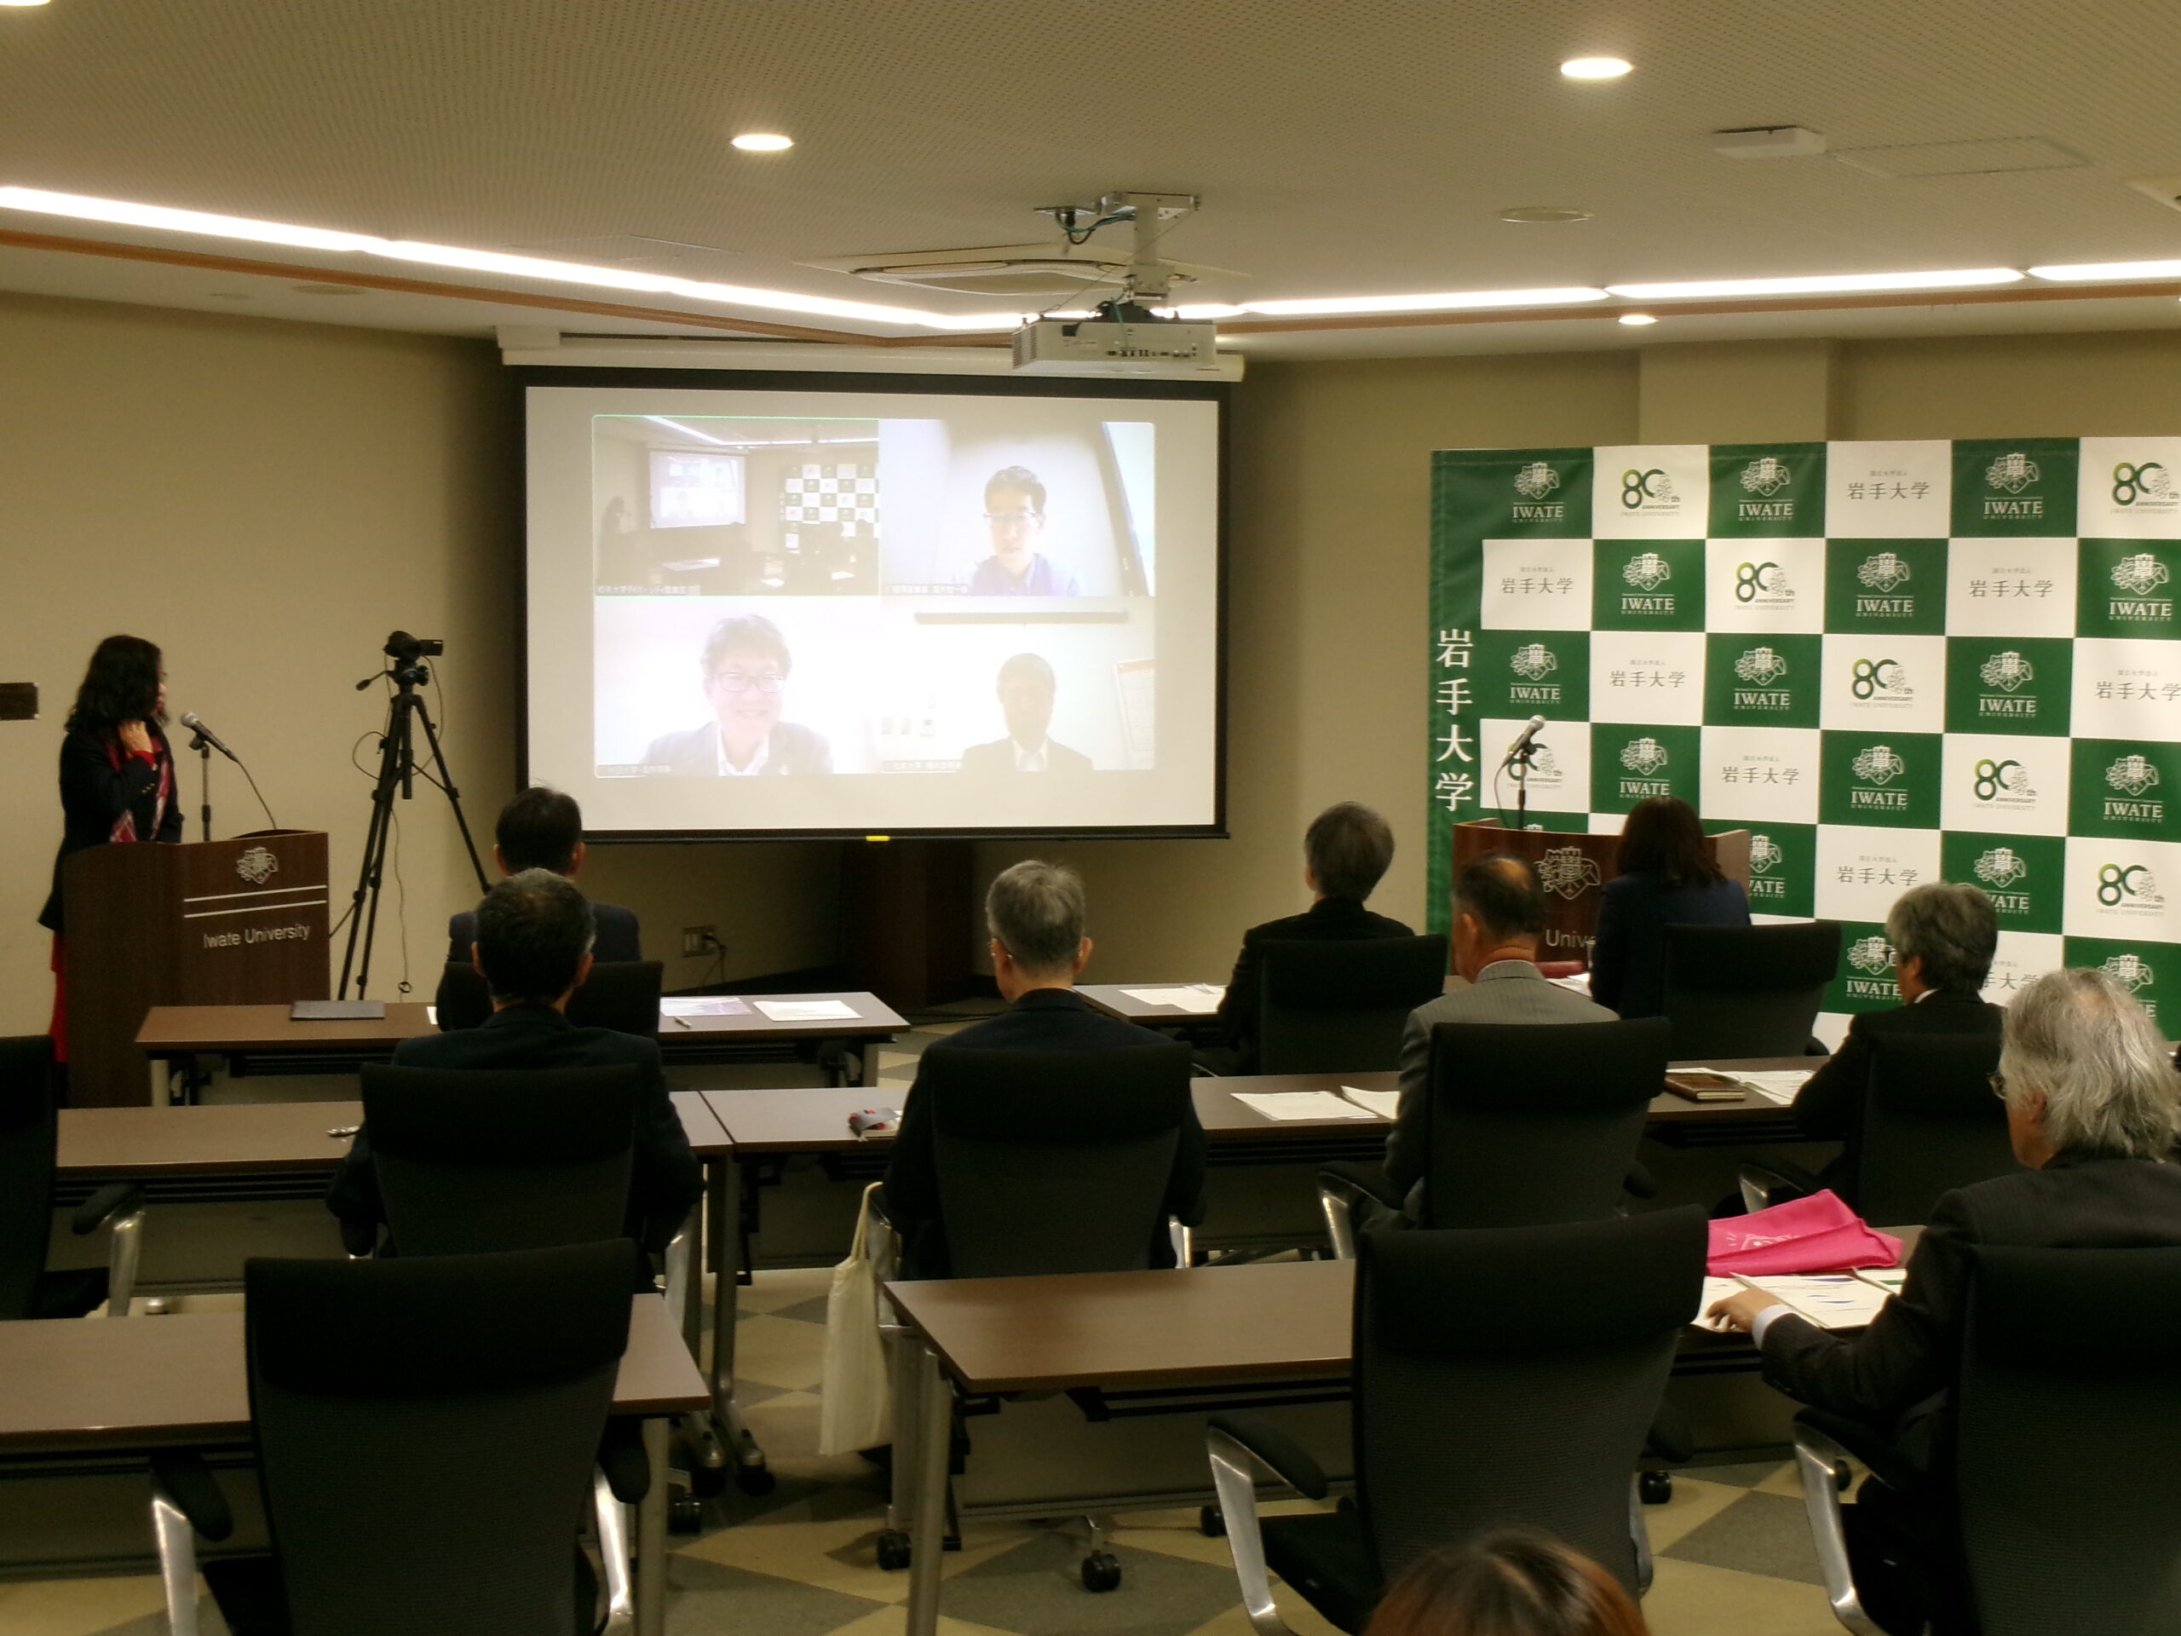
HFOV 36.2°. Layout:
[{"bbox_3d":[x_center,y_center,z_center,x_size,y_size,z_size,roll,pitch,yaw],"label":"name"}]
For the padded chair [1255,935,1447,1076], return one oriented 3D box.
[{"bbox_3d":[0.499,0.734,7.930,0.620,0.970,0.650,-1,4,-15],"label":"padded chair"}]

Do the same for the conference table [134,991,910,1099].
[{"bbox_3d":[-1.351,0.824,8.001,1.780,0.700,0.600,-1,5,-12],"label":"conference table"}]

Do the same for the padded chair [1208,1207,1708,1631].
[{"bbox_3d":[0.502,0.997,4.772,0.660,0.980,0.660,-1,6,-17],"label":"padded chair"}]

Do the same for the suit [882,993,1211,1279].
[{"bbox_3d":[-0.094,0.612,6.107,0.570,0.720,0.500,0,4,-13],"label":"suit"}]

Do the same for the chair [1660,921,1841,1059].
[{"bbox_3d":[1.425,0.706,8.049,0.660,0.970,0.660,-1,6,-18],"label":"chair"}]

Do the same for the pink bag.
[{"bbox_3d":[1.140,0.663,5.504,0.390,0.120,0.260,-1,5,-15],"label":"pink bag"}]

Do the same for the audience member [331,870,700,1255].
[{"bbox_3d":[-1.026,0.716,6.053,0.640,1.280,0.750,0,5,-7],"label":"audience member"}]

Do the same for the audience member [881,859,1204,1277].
[{"bbox_3d":[-0.126,0.693,6.255,0.570,1.300,0.750,0,4,-13],"label":"audience member"}]

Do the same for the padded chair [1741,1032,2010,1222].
[{"bbox_3d":[1.623,0.844,6.625,0.660,0.970,0.660,-1,5,-11],"label":"padded chair"}]

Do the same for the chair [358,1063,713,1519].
[{"bbox_3d":[-0.991,0.870,5.938,0.620,0.970,0.650,0,4,-8],"label":"chair"}]

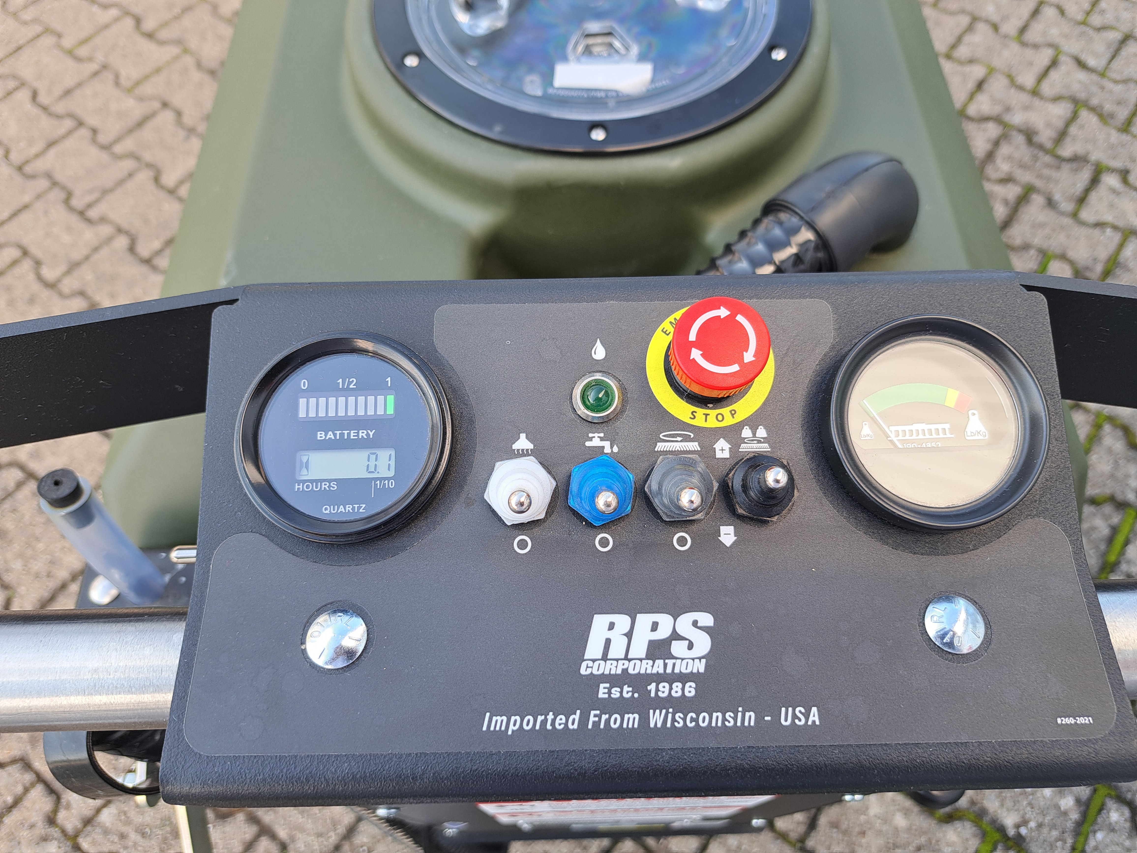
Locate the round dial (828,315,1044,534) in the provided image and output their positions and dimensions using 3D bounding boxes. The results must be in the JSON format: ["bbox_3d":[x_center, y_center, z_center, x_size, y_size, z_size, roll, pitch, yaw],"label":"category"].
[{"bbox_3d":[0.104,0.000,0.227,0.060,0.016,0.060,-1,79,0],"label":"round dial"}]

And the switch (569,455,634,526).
[{"bbox_3d":[0.010,0.017,0.221,0.019,0.021,0.021,-1,79,0],"label":"switch"}]

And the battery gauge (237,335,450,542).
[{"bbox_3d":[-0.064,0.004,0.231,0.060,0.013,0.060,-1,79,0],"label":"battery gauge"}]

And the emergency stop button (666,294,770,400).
[{"bbox_3d":[0.043,-0.021,0.228,0.028,0.021,0.028,-1,79,0],"label":"emergency stop button"}]

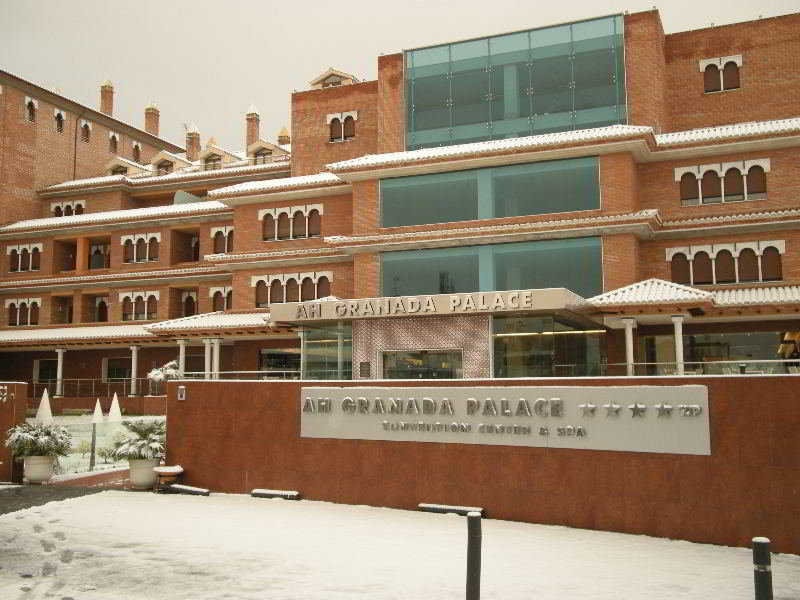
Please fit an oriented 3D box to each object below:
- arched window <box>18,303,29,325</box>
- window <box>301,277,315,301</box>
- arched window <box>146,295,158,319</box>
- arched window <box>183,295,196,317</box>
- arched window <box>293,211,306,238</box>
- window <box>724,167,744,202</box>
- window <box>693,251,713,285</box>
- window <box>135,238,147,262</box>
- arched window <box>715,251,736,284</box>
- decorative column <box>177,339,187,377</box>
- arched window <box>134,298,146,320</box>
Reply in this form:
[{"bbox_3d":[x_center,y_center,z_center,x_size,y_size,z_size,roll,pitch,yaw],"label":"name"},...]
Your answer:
[{"bbox_3d":[-21.922,0.785,49.787,0.740,1.290,0.150,-3,-7,22],"label":"arched window"},{"bbox_3d":[-4.326,-0.443,40.303,0.706,1.298,0.180,-3,-8,21],"label":"window"},{"bbox_3d":[-13.403,0.351,46.303,0.740,1.309,0.150,-3,-7,22],"label":"arched window"},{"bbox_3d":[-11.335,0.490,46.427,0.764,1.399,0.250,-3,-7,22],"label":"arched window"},{"bbox_3d":[-4.699,-3.531,39.974,0.720,1.332,0.150,-3,-7,22],"label":"arched window"},{"bbox_3d":[12.830,-4.373,32.785,0.720,1.378,0.250,-3,-7,22],"label":"window"},{"bbox_3d":[11.652,-1.253,32.941,0.710,1.320,0.150,-3,-7,22],"label":"window"},{"bbox_3d":[-14.001,-2.652,46.579,0.733,1.377,0.250,-3,-7,22],"label":"window"},{"bbox_3d":[12.619,-1.259,33.135,0.740,1.340,0.200,-3,-7,21],"label":"arched window"},{"bbox_3d":[-9.782,3.028,38.421,0.390,2.480,0.390,-3,-7,21],"label":"decorative column"},{"bbox_3d":[-14.008,0.474,46.362,0.740,1.340,0.200,-3,-7,21],"label":"arched window"}]

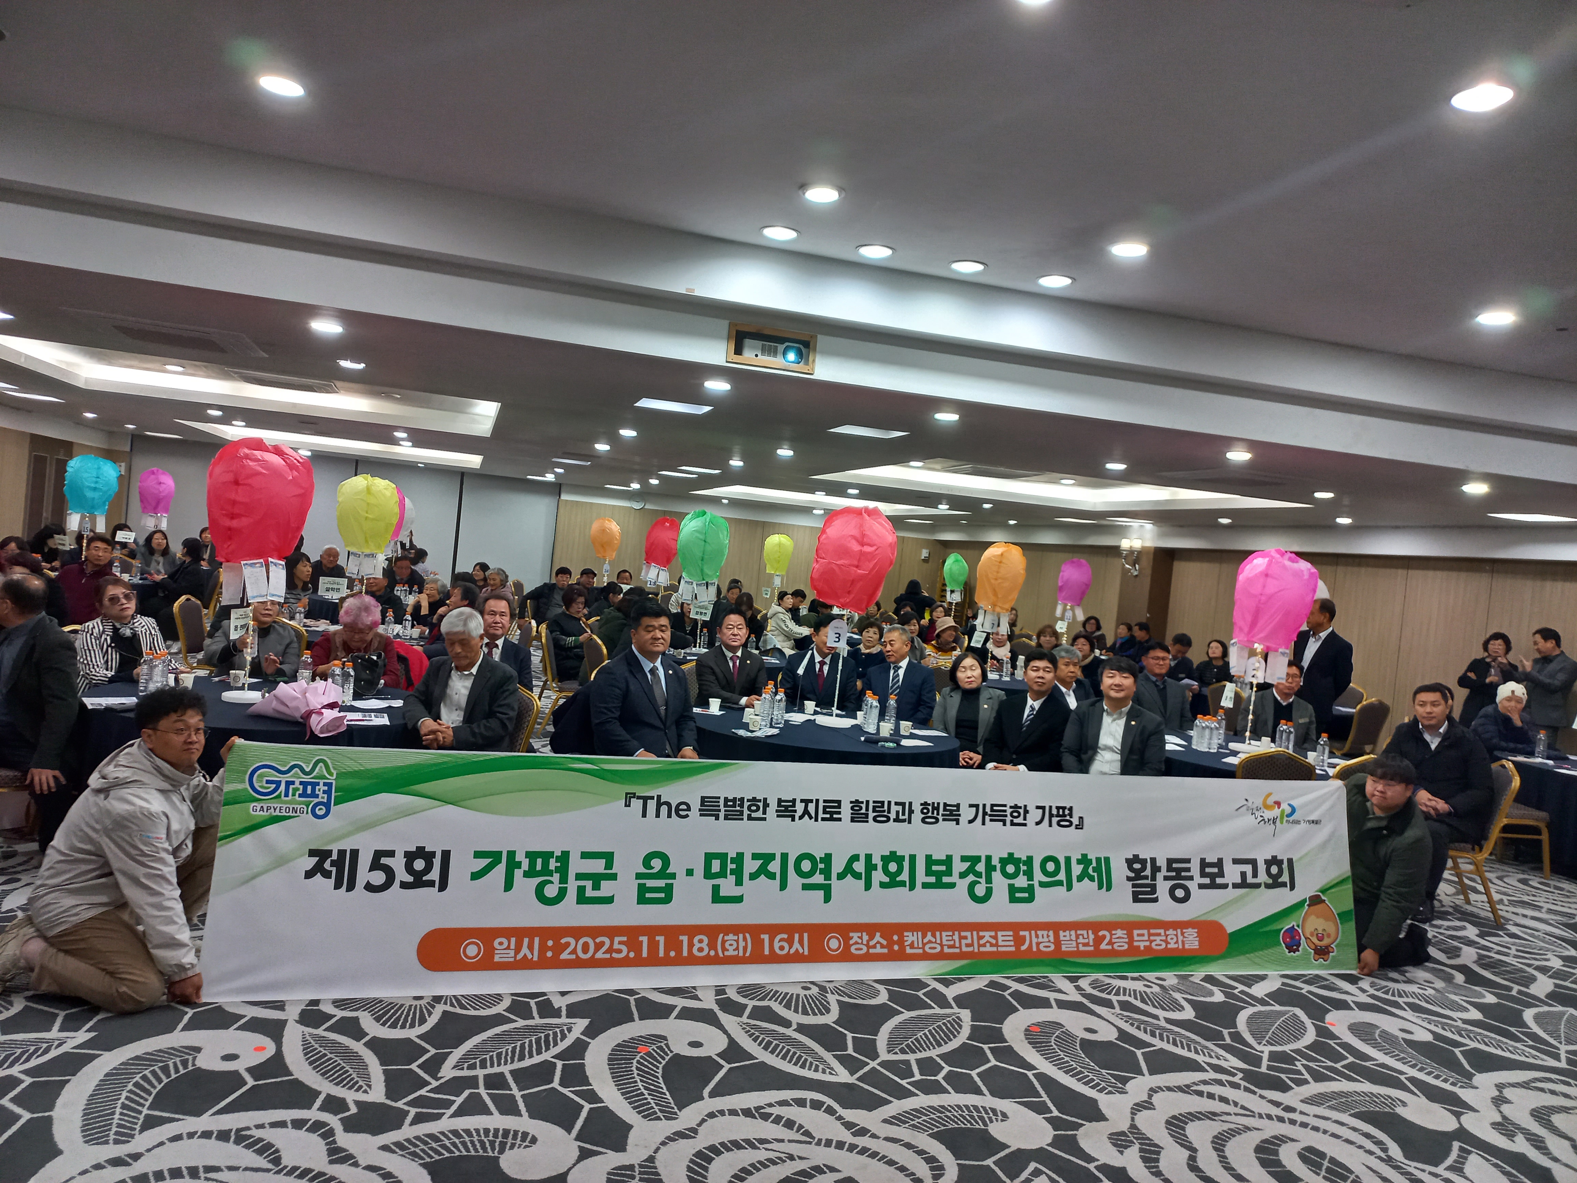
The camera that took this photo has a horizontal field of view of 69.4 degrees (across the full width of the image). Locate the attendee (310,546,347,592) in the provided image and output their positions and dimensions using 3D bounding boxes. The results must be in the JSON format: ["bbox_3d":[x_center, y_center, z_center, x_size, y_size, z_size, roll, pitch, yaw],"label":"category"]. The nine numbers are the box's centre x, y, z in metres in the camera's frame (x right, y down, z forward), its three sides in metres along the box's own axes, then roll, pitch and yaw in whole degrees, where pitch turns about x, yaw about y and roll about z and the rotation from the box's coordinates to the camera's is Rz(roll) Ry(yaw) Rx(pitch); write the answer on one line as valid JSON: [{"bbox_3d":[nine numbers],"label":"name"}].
[{"bbox_3d":[-5.554,0.113,13.656,0.520,1.320,0.780,5,2,-17],"label":"attendee"}]

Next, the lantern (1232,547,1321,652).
[{"bbox_3d":[3.179,0.056,7.450,0.530,0.650,0.530,6,2,23],"label":"lantern"}]

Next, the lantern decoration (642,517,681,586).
[{"bbox_3d":[-1.749,-0.560,15.700,0.490,0.920,0.490,5,2,-17],"label":"lantern decoration"}]

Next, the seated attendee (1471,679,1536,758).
[{"bbox_3d":[5.538,1.343,8.669,0.580,1.270,0.800,4,2,-41],"label":"seated attendee"}]

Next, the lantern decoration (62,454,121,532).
[{"bbox_3d":[-7.830,-1.101,12.800,0.610,0.870,0.590,4,2,-31],"label":"lantern decoration"}]

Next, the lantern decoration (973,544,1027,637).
[{"bbox_3d":[2.090,-0.030,11.200,0.490,0.880,0.490,5,2,-17],"label":"lantern decoration"}]

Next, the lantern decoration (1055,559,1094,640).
[{"bbox_3d":[4.232,0.101,16.900,0.510,1.100,0.510,5,2,-17],"label":"lantern decoration"}]

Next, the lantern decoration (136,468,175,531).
[{"bbox_3d":[-8.943,-1.301,16.100,0.490,0.880,0.490,4,2,-29],"label":"lantern decoration"}]

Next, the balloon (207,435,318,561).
[{"bbox_3d":[-2.738,-0.475,5.900,0.540,0.630,0.540,5,2,-17],"label":"balloon"}]

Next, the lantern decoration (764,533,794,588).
[{"bbox_3d":[-0.169,-0.498,18.400,0.470,0.870,0.470,5,2,-1],"label":"lantern decoration"}]

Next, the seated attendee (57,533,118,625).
[{"bbox_3d":[-5.855,0.203,9.328,0.550,1.320,0.800,5,2,-9],"label":"seated attendee"}]

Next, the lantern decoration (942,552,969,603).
[{"bbox_3d":[3.166,-0.257,21.600,0.470,0.930,0.470,5,2,0],"label":"lantern decoration"}]

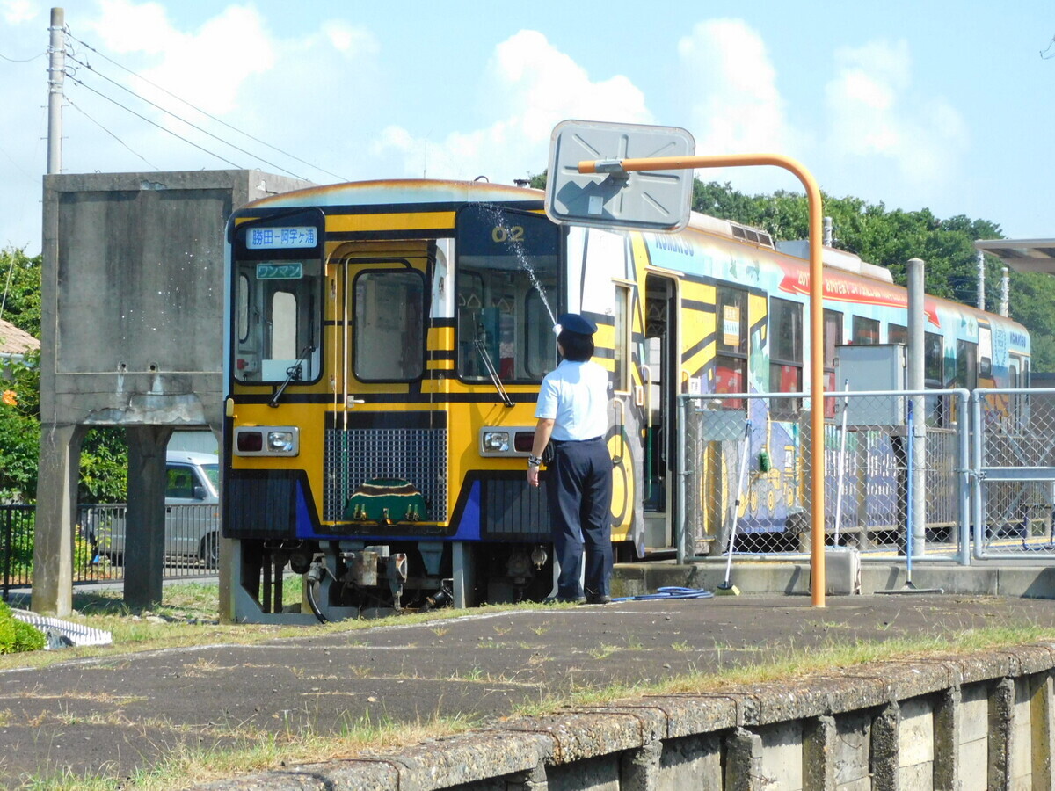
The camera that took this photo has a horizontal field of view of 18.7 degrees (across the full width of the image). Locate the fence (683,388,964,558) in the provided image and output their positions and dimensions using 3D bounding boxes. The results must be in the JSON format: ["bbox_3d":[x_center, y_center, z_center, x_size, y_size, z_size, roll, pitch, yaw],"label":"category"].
[{"bbox_3d":[2.003,0.562,21.800,2.030,1.180,0.070,0,-2,20],"label":"fence"}]

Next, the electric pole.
[{"bbox_3d":[-6.809,-1.485,45.887,0.310,8.190,0.310,1,-2,0],"label":"electric pole"}]

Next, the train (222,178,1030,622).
[{"bbox_3d":[1.986,0.420,31.207,2.780,3.800,18.200,0,-2,19],"label":"train"}]

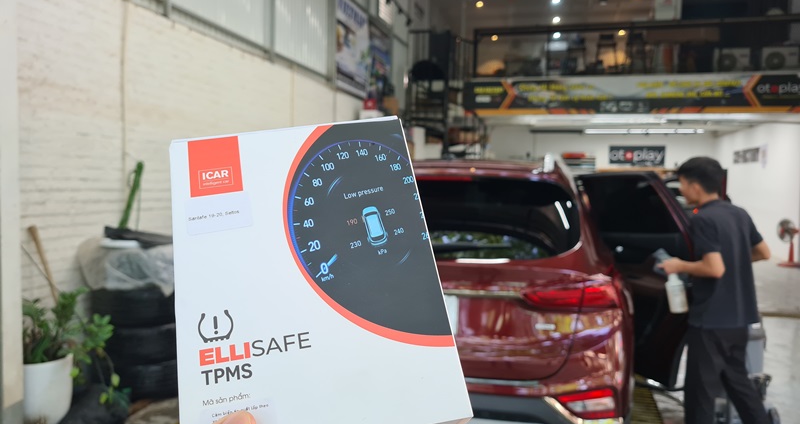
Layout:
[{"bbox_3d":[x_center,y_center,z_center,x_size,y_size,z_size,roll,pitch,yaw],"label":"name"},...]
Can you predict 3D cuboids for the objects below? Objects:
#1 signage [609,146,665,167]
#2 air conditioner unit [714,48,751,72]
[{"bbox_3d":[6.322,-1.501,16.001,1.380,0.500,0.030,2,2,15],"label":"signage"},{"bbox_3d":[6.786,-3.060,12.325,0.680,0.550,0.280,2,2,15],"label":"air conditioner unit"}]

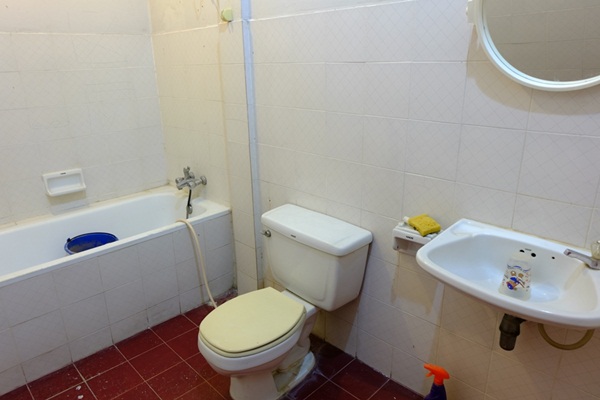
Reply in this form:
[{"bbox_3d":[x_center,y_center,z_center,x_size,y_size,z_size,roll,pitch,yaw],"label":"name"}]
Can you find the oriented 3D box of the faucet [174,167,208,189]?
[{"bbox_3d":[-0.739,-0.148,2.611,0.220,0.140,0.140,16,25,42],"label":"faucet"}]

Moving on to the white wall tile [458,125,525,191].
[{"bbox_3d":[0.617,-0.138,1.303,0.200,0.200,0.010,16,25,42],"label":"white wall tile"}]

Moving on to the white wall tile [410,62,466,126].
[{"bbox_3d":[0.470,-0.369,1.374,0.200,0.200,0.010,16,25,42],"label":"white wall tile"}]

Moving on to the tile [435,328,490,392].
[{"bbox_3d":[0.635,0.620,1.558,0.200,0.200,0.010,16,25,42],"label":"tile"}]

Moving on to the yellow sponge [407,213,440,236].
[{"bbox_3d":[0.459,0.096,1.471,0.077,0.023,0.087,-13,36,-21],"label":"yellow sponge"}]

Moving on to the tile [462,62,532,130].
[{"bbox_3d":[0.612,-0.328,1.239,0.200,0.200,0.010,16,25,42],"label":"tile"}]

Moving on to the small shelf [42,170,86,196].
[{"bbox_3d":[-1.435,-0.107,2.458,0.072,0.125,0.205,16,25,42],"label":"small shelf"}]

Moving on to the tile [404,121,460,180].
[{"bbox_3d":[0.474,-0.180,1.437,0.200,0.200,0.010,16,25,42],"label":"tile"}]

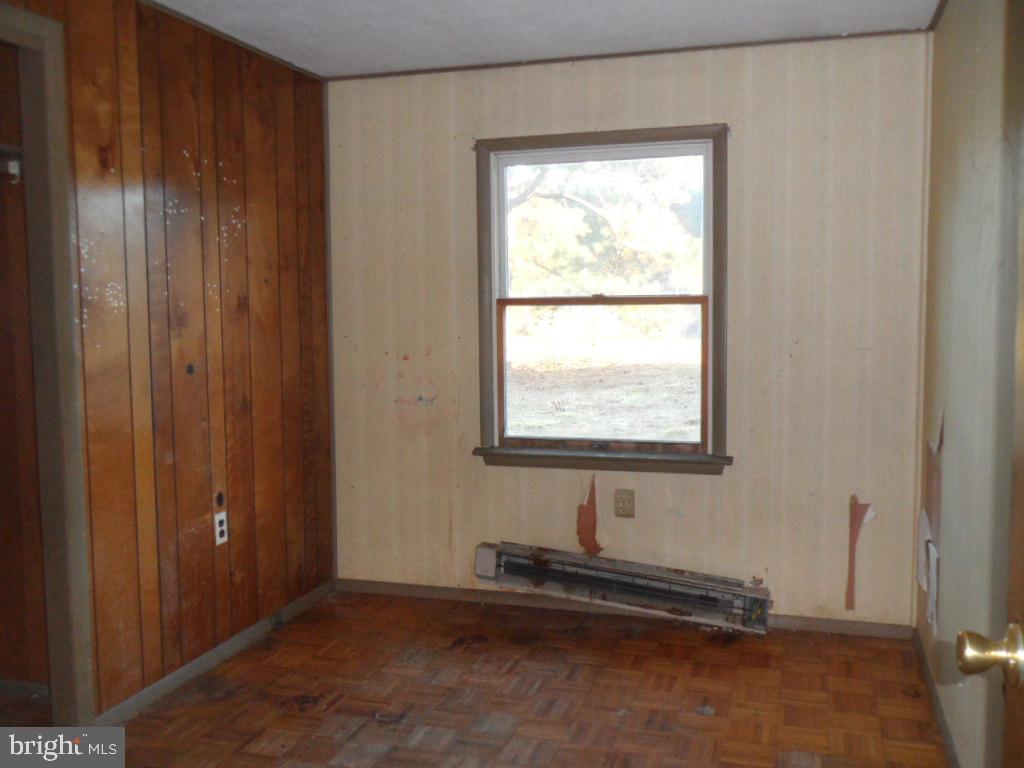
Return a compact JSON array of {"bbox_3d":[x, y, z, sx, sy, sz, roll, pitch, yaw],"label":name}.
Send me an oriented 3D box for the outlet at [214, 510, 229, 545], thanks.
[{"bbox_3d":[-1.085,0.541,3.438,0.010,0.115,0.071,1,5,18],"label":"outlet"}]

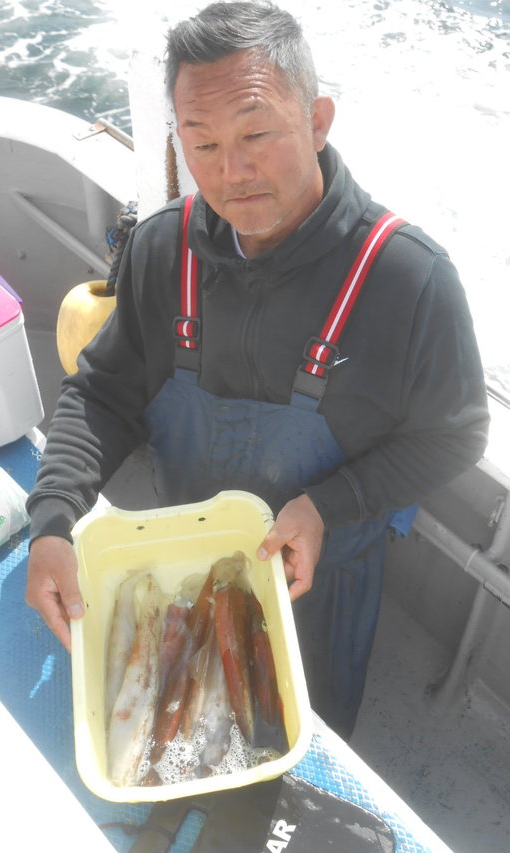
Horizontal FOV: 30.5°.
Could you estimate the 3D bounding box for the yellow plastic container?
[{"bbox_3d":[-0.082,0.277,1.158,0.263,0.112,0.385,-7,49,-4],"label":"yellow plastic container"}]

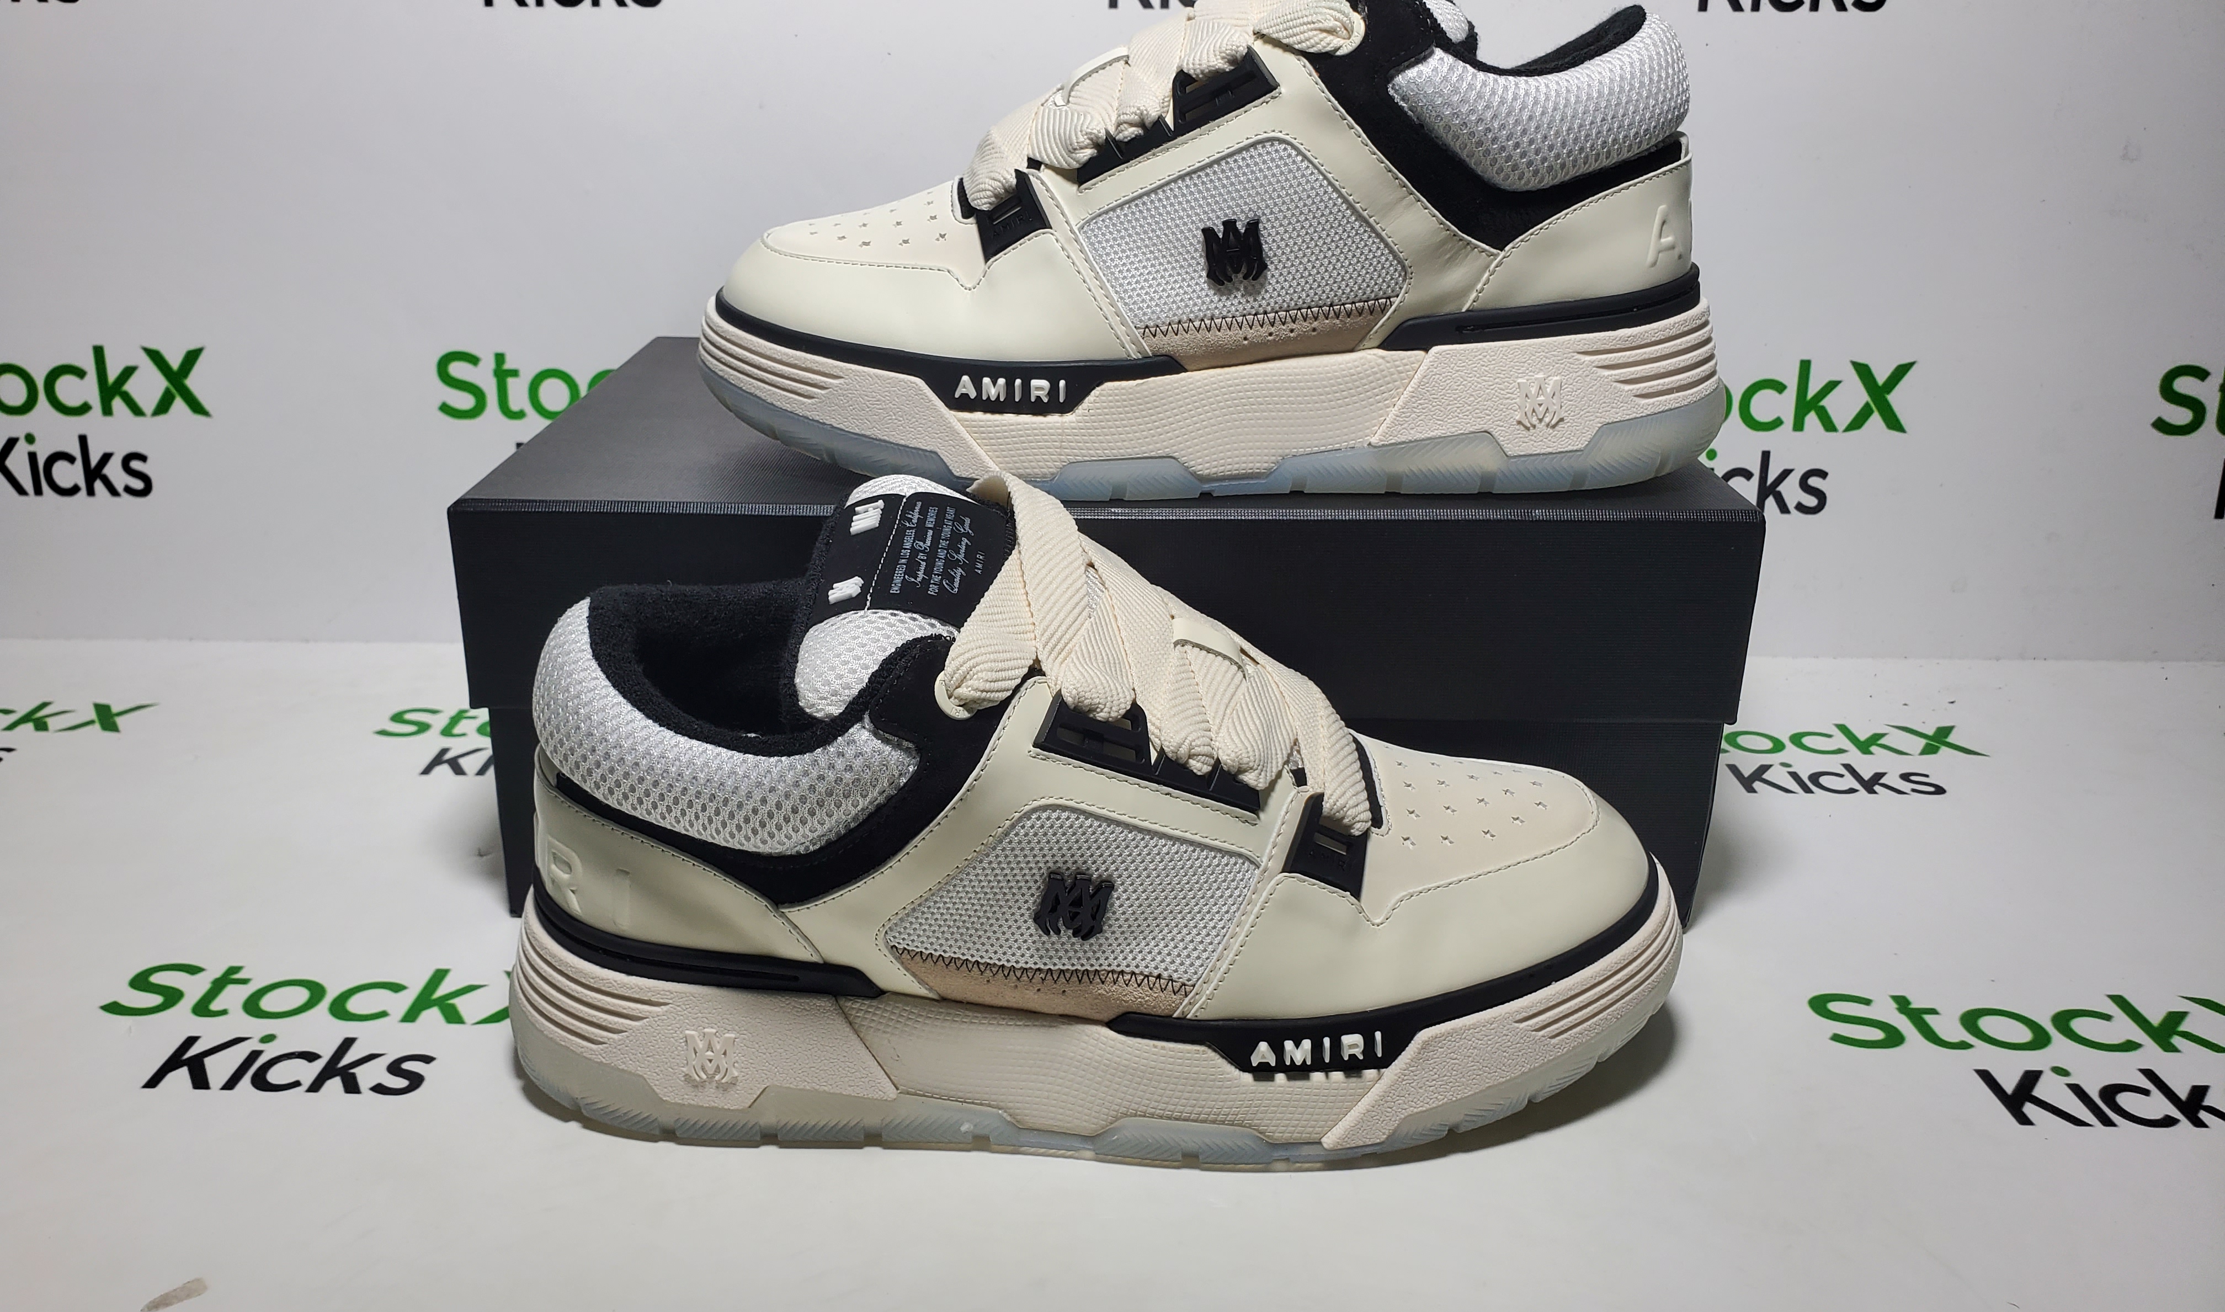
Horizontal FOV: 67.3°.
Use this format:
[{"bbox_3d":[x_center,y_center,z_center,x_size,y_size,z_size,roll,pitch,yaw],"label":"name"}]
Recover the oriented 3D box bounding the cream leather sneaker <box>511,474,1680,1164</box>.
[{"bbox_3d":[-0.001,0.036,0.422,0.309,0.146,0.116,0,22,-2],"label":"cream leather sneaker"}]

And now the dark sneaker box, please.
[{"bbox_3d":[-0.002,-0.022,0.587,0.360,0.132,0.233,1,22,0],"label":"dark sneaker box"}]

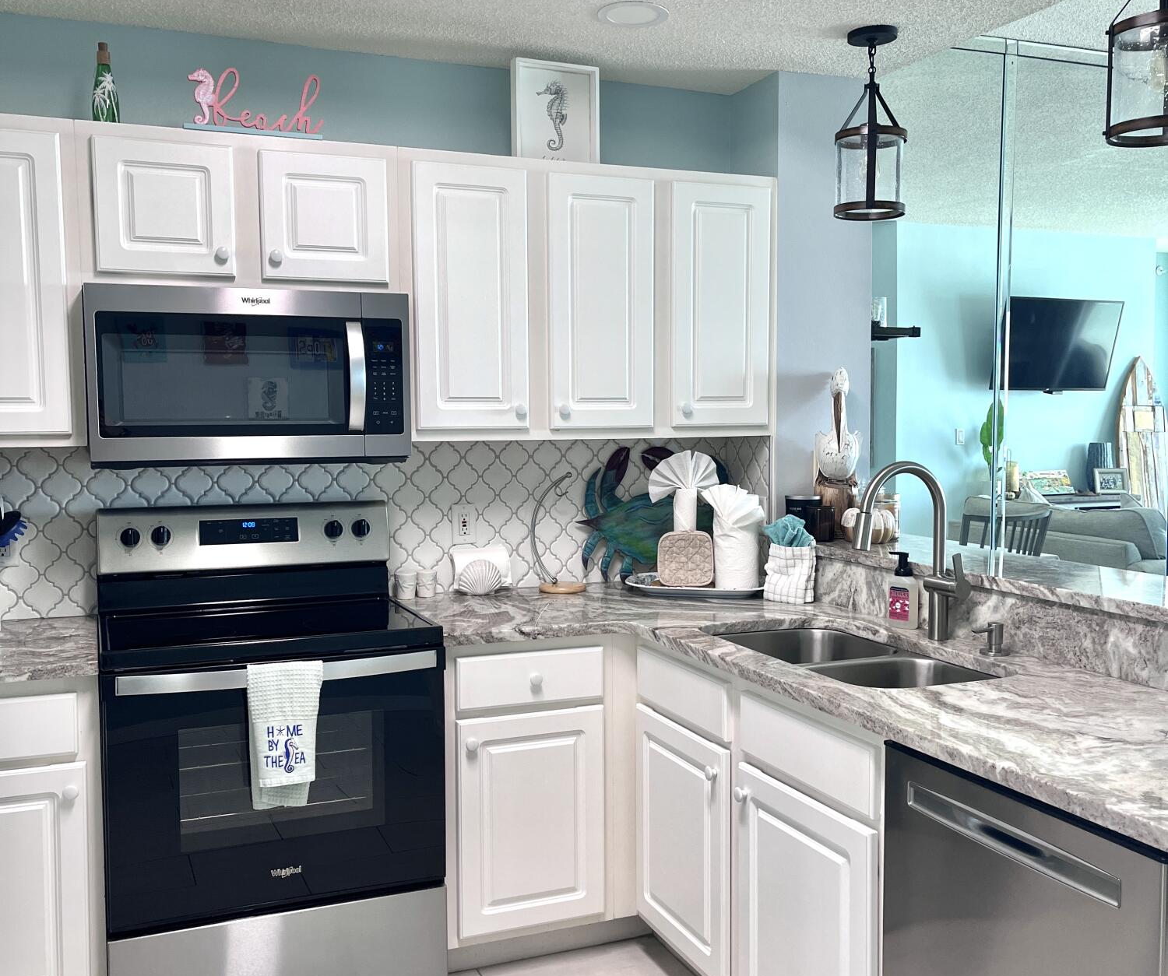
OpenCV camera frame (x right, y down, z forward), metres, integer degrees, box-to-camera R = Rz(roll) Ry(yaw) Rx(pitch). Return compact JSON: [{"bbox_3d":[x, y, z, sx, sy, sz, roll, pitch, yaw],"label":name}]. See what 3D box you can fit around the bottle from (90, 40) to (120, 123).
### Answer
[{"bbox_3d":[-1.186,-0.984,2.893,0.067,0.242,0.067,-2,4,-22],"label":"bottle"}]

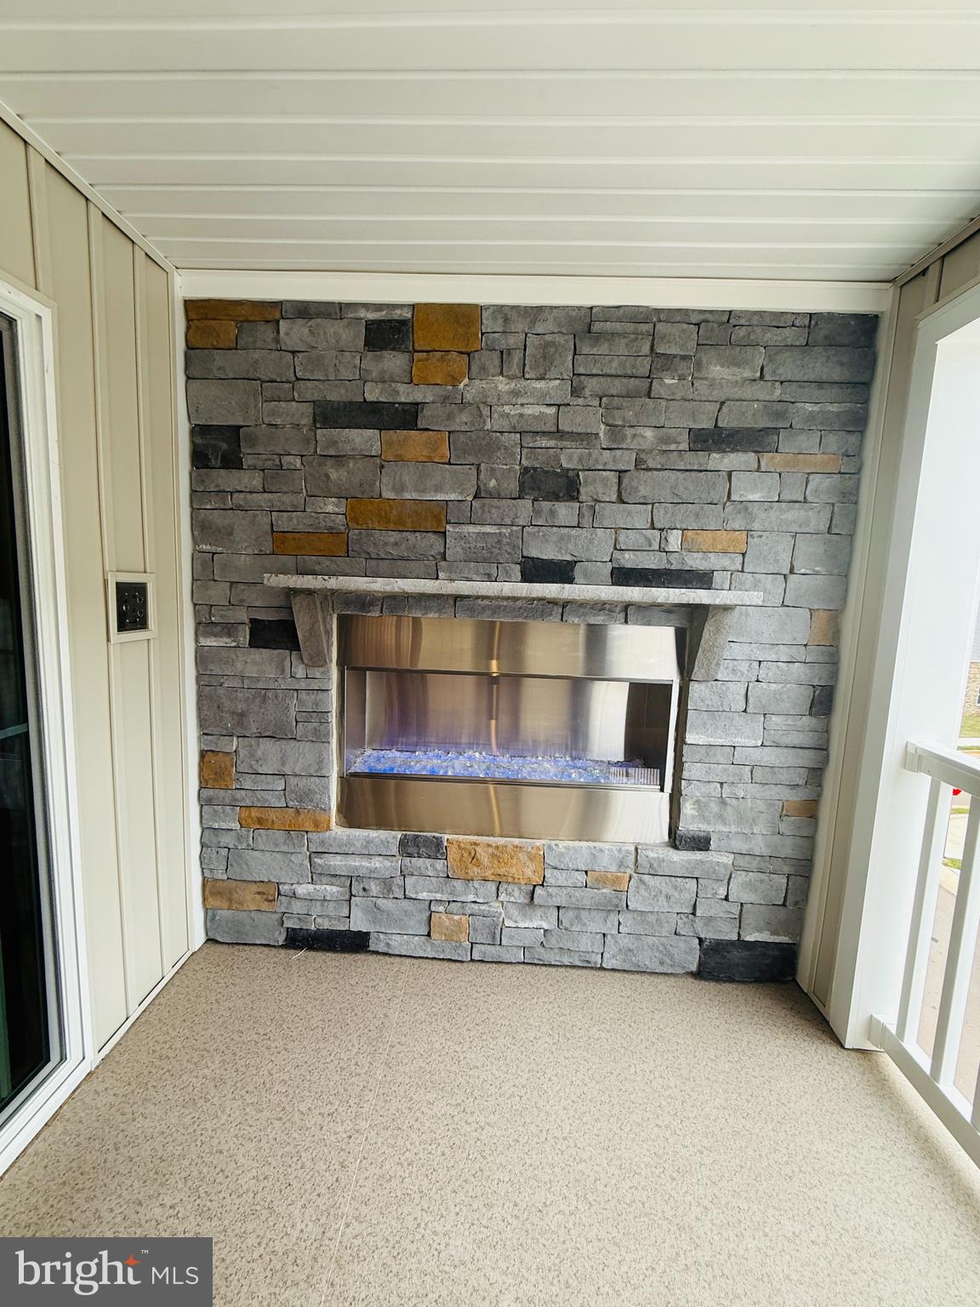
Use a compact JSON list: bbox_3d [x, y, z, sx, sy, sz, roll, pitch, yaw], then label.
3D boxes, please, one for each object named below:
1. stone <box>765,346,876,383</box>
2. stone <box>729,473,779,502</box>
[{"bbox_3d":[1.075,-0.944,1.740,0.359,0.109,0.060,2,7,2],"label":"stone"},{"bbox_3d":[0.883,-0.557,1.789,0.160,0.095,0.070,2,7,2],"label":"stone"}]

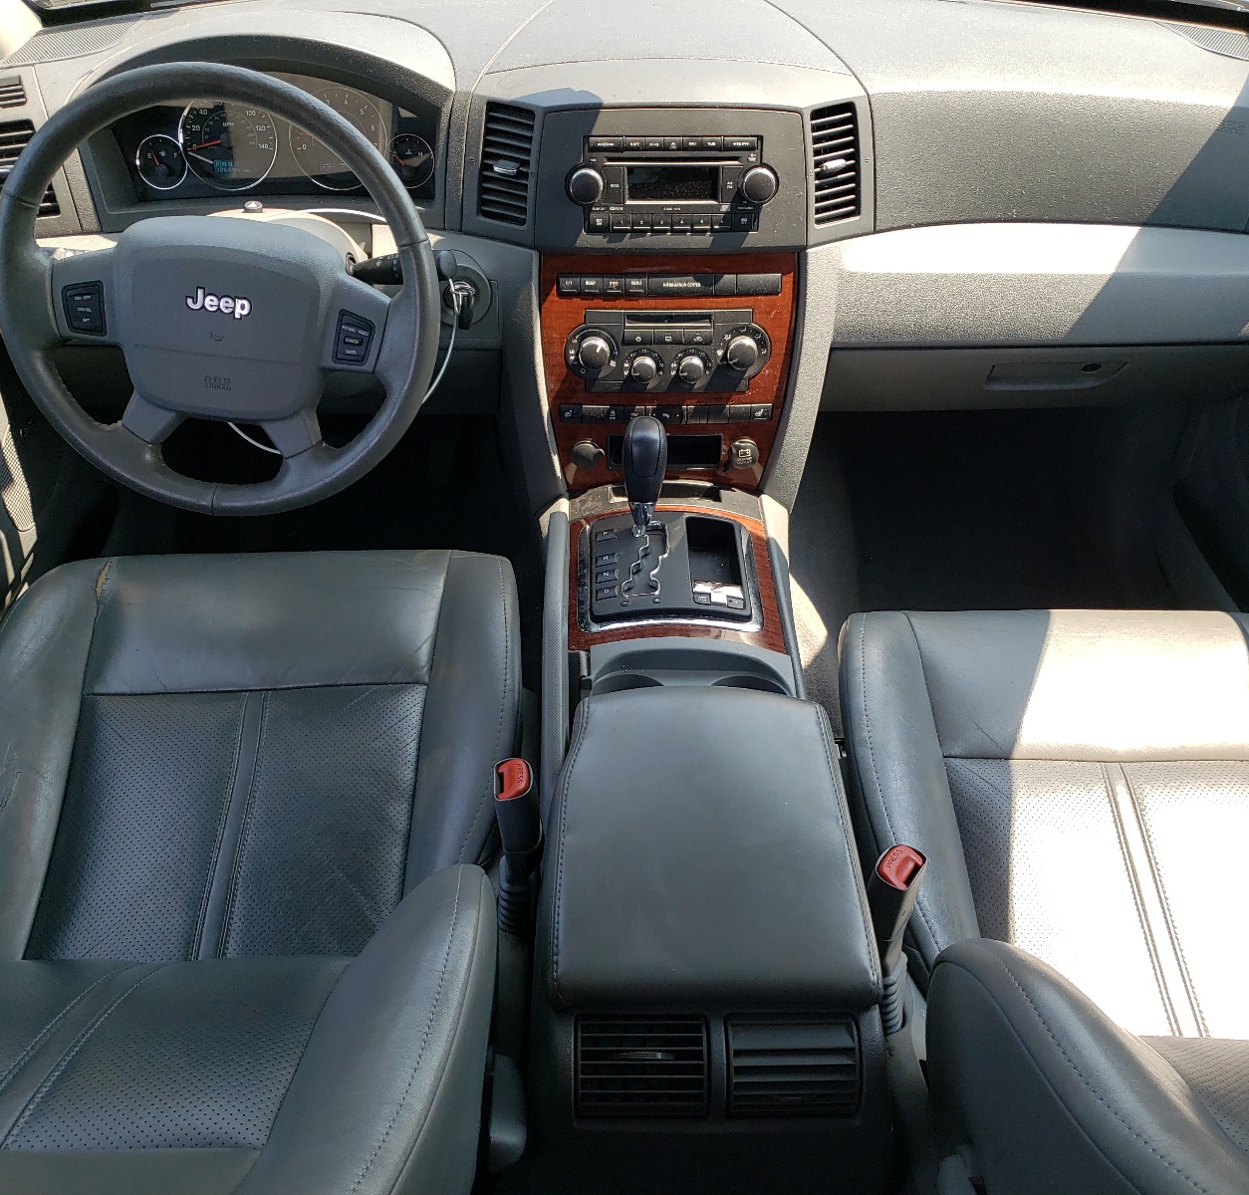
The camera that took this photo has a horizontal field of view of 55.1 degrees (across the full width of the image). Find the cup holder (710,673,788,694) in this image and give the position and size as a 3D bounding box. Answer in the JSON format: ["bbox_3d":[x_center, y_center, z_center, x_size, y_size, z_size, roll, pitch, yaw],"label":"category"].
[{"bbox_3d":[0.104,0.116,1.012,0.083,0.070,0.083,0,40,0],"label":"cup holder"}]

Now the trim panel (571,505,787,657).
[{"bbox_3d":[0.044,-0.020,1.092,0.190,0.028,0.180,0,44,0],"label":"trim panel"}]

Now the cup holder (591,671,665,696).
[{"bbox_3d":[0.004,0.116,1.012,0.083,0.070,0.083,0,40,0],"label":"cup holder"}]

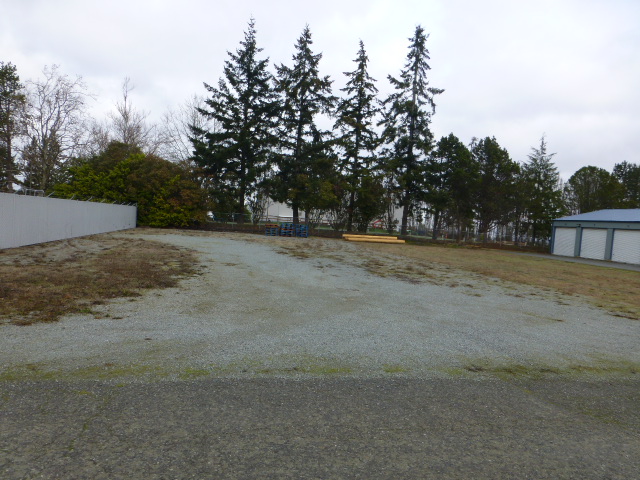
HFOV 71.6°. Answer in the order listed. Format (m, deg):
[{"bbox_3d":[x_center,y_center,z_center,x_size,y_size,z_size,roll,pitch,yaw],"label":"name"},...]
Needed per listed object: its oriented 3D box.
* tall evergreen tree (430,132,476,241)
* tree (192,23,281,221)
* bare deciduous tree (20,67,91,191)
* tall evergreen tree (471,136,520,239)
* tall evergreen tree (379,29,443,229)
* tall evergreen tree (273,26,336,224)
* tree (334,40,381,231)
[{"bbox_3d":[16.330,-6.400,54.690,5.550,13.090,5.380,4,3,16],"label":"tall evergreen tree"},{"bbox_3d":[-10.740,-14.980,56.400,10.420,25.790,10.110,2,3,-11],"label":"tree"},{"bbox_3d":[-31.810,-11.690,53.560,8.450,18.680,8.200,1,3,-31],"label":"bare deciduous tree"},{"bbox_3d":[21.700,-6.220,54.700,5.790,12.970,5.620,4,3,21],"label":"tall evergreen tree"},{"bbox_3d":[11.520,-13.740,55.880,7.310,26.270,7.090,3,3,11],"label":"tall evergreen tree"},{"bbox_3d":[-1.970,-14.300,56.410,7.760,25.190,7.520,3,3,-3],"label":"tall evergreen tree"},{"bbox_3d":[4.770,-13.110,56.440,5.470,24.090,5.310,3,3,4],"label":"tree"}]

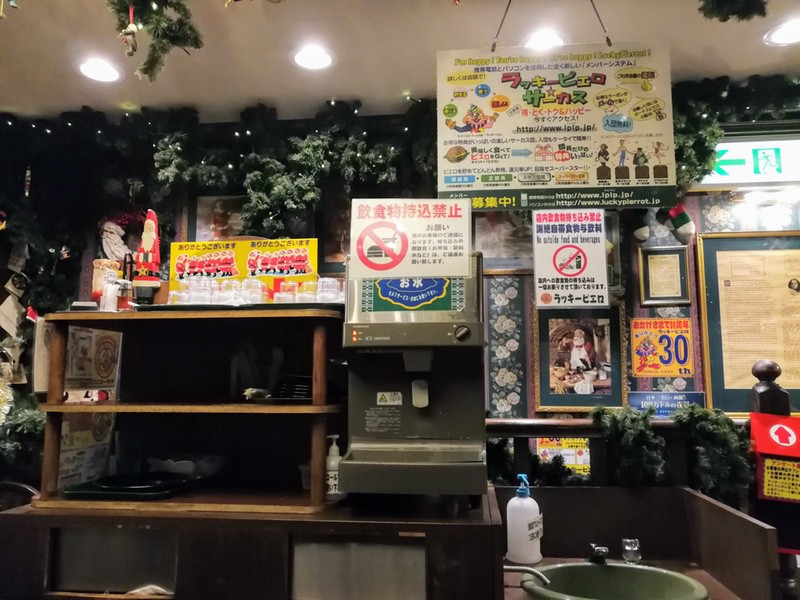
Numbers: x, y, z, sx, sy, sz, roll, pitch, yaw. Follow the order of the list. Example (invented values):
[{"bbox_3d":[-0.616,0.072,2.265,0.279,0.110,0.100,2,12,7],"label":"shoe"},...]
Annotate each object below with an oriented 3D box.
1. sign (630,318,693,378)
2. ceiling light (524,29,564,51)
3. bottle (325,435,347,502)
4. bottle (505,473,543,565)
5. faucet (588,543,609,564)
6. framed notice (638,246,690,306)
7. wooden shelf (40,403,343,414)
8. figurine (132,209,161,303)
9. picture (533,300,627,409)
[{"bbox_3d":[1.191,0.216,2.830,0.273,0.265,0.008,-1,-7,6],"label":"sign"},{"bbox_3d":[0.578,-1.043,2.489,0.155,0.040,0.155,-1,-7,6],"label":"ceiling light"},{"bbox_3d":[-0.178,0.462,1.686,0.070,0.177,0.070,3,-7,-24],"label":"bottle"},{"bbox_3d":[0.364,0.643,1.847,0.100,0.246,0.105,0,-7,0],"label":"bottle"},{"bbox_3d":[0.563,0.721,1.774,0.060,0.058,0.090,-1,-7,6],"label":"faucet"},{"bbox_3d":[1.212,-0.108,2.850,0.220,0.277,0.030,-1,-7,6],"label":"framed notice"},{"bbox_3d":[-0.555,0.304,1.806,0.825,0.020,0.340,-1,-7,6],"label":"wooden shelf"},{"bbox_3d":[-0.744,-0.120,1.823,0.080,0.289,0.075,0,-7,-4],"label":"figurine"},{"bbox_3d":[0.824,0.258,2.849,0.412,0.496,0.030,-1,-7,6],"label":"picture"}]

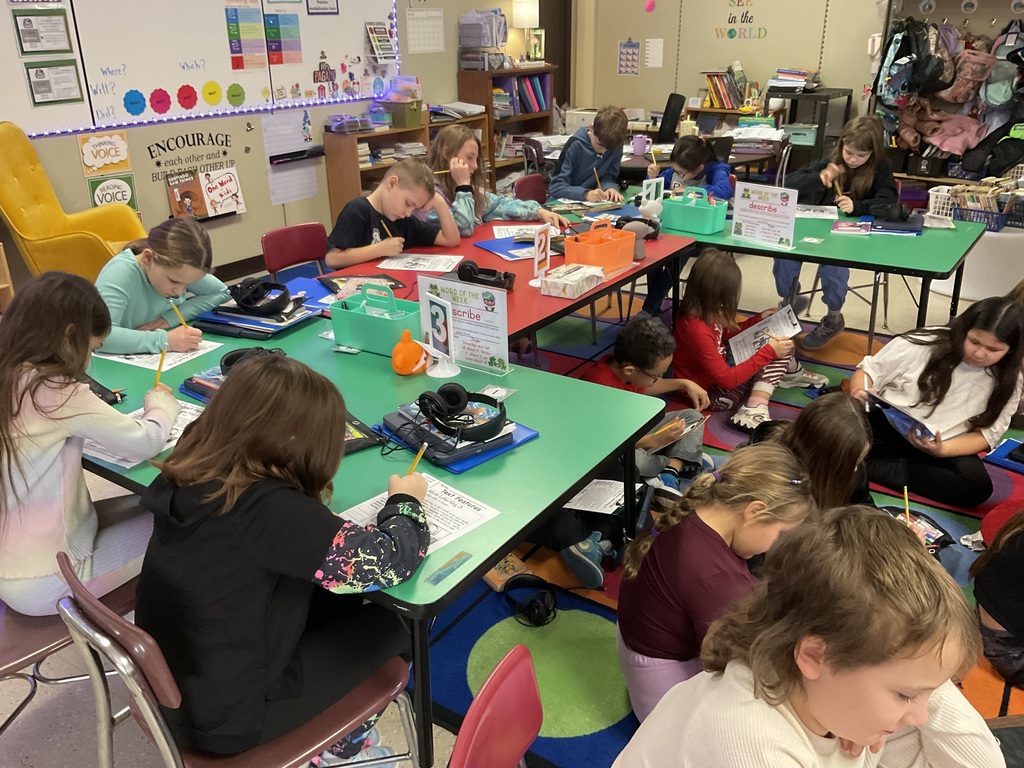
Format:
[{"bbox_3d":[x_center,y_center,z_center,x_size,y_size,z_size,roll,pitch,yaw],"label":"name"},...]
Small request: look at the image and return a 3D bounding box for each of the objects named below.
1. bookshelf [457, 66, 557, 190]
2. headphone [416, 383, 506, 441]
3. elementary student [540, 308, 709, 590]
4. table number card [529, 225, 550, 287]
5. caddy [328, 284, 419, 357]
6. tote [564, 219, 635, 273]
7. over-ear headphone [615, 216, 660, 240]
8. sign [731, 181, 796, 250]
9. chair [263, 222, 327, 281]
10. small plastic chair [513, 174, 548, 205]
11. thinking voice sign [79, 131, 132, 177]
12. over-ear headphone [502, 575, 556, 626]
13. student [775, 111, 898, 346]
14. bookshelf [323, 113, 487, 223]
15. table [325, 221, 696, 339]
[{"bbox_3d":[-0.021,-2.103,7.376,0.310,1.118,1.000,14,27,31],"label":"bookshelf"},{"bbox_3d":[-0.104,0.042,1.777,0.185,0.072,0.165,14,27,32],"label":"headphone"},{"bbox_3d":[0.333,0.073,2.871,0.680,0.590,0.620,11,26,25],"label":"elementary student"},{"bbox_3d":[0.103,-0.437,2.905,0.090,0.190,0.118,11,26,25],"label":"table number card"},{"bbox_3d":[-0.357,-0.183,2.349,0.245,0.168,0.148,14,27,31],"label":"caddy"},{"bbox_3d":[0.314,-0.498,3.044,0.165,0.172,0.245,16,28,35],"label":"tote"},{"bbox_3d":[0.531,-0.633,3.492,0.200,0.080,0.165,9,25,22],"label":"over-ear headphone"},{"bbox_3d":[0.984,-0.656,3.340,0.070,0.218,0.280,-19,29,-36],"label":"sign"},{"bbox_3d":[-0.781,-0.288,3.663,0.440,0.680,0.410,20,31,41],"label":"chair"},{"bbox_3d":[0.252,-0.809,4.867,0.440,0.680,0.410,16,28,35],"label":"small plastic chair"},{"bbox_3d":[-2.163,-1.227,4.562,0.010,0.215,0.280,14,27,31],"label":"thinking voice sign"},{"bbox_3d":[0.053,0.585,2.346,0.175,0.078,0.150,14,27,31],"label":"over-ear headphone"},{"bbox_3d":[1.544,-0.720,4.016,0.480,1.045,0.580,13,26,29],"label":"student"},{"bbox_3d":[-0.703,-1.520,6.355,0.320,0.780,1.580,13,26,29],"label":"bookshelf"},{"bbox_3d":[-0.059,-0.124,3.271,0.915,0.666,1.524,14,27,31],"label":"table"}]

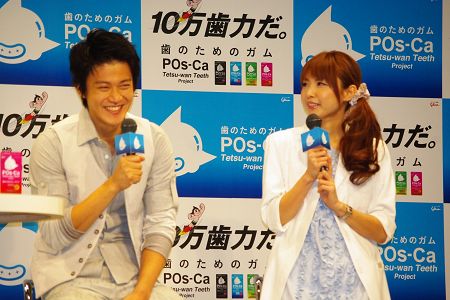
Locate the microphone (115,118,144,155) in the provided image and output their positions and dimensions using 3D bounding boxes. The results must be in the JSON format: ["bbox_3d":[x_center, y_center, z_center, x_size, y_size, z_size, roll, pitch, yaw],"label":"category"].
[{"bbox_3d":[-0.284,0.009,7.900,0.063,0.210,0.063,-9,-8,43],"label":"microphone"}]

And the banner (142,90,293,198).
[{"bbox_3d":[-0.022,-0.016,9.400,0.582,0.391,0.020,1,-6,-17],"label":"banner"}]

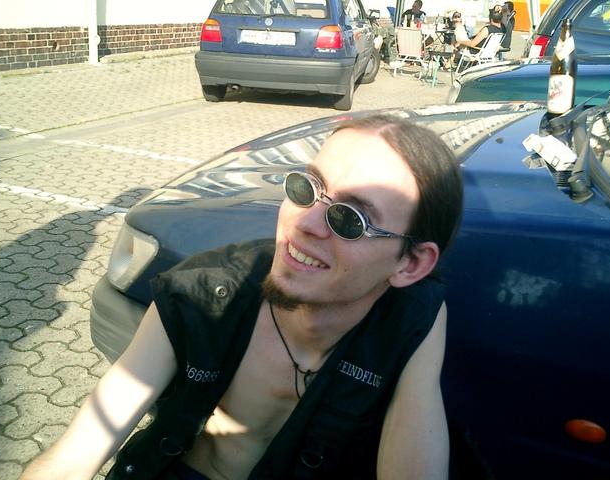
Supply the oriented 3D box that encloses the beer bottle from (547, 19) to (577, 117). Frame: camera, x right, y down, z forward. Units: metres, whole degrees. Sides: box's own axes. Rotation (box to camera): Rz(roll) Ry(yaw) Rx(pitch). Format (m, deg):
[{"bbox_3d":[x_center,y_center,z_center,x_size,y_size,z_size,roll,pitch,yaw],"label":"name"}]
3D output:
[{"bbox_3d":[0.703,-0.465,1.804,0.070,0.258,0.070,3,19,18],"label":"beer bottle"}]

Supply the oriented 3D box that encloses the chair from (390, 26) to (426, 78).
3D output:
[{"bbox_3d":[1.676,-3.040,10.812,0.530,0.750,0.580,6,21,7],"label":"chair"}]

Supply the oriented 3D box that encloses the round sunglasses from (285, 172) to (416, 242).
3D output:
[{"bbox_3d":[0.055,-0.030,0.740,0.126,0.043,0.135,37,21,31],"label":"round sunglasses"}]

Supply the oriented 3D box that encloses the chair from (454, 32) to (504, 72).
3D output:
[{"bbox_3d":[3.089,-3.281,11.701,0.600,0.740,0.530,20,26,37],"label":"chair"}]

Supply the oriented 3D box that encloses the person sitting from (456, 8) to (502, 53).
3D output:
[{"bbox_3d":[2.928,-3.531,11.768,0.860,1.130,0.520,19,26,35],"label":"person sitting"}]

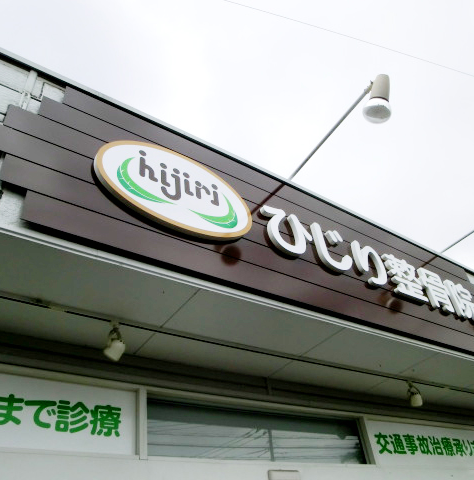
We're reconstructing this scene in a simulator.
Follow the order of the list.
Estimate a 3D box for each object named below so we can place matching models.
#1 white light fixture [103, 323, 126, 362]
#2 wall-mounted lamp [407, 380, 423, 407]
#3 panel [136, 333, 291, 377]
[{"bbox_3d":[-0.561,0.471,2.031,0.100,0.165,0.085,-35,-46,29],"label":"white light fixture"},{"bbox_3d":[1.299,1.117,3.197,0.085,0.165,0.100,9,-42,-20],"label":"wall-mounted lamp"},{"bbox_3d":[-0.102,0.654,2.492,0.911,0.020,0.239,20,-47,-30],"label":"panel"}]

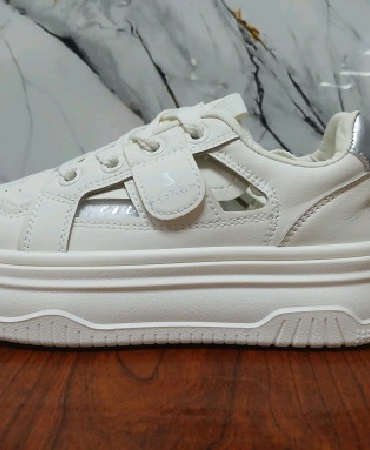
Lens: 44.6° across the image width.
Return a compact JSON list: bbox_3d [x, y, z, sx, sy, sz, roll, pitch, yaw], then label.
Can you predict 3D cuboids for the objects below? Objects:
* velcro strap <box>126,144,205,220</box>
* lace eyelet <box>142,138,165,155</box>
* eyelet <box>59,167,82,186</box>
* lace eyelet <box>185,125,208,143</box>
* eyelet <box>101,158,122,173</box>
[{"bbox_3d":[-0.010,-0.023,0.223,0.033,0.045,0.011,-17,-20,4],"label":"velcro strap"},{"bbox_3d":[-0.017,-0.041,0.233,0.011,0.011,0.004,-17,-35,7],"label":"lace eyelet"},{"bbox_3d":[-0.060,-0.026,0.237,0.011,0.011,0.004,-17,-35,7],"label":"eyelet"},{"bbox_3d":[0.006,-0.046,0.229,0.011,0.011,0.004,-17,-35,7],"label":"lace eyelet"},{"bbox_3d":[-0.039,-0.031,0.236,0.011,0.011,0.004,-17,-35,7],"label":"eyelet"}]

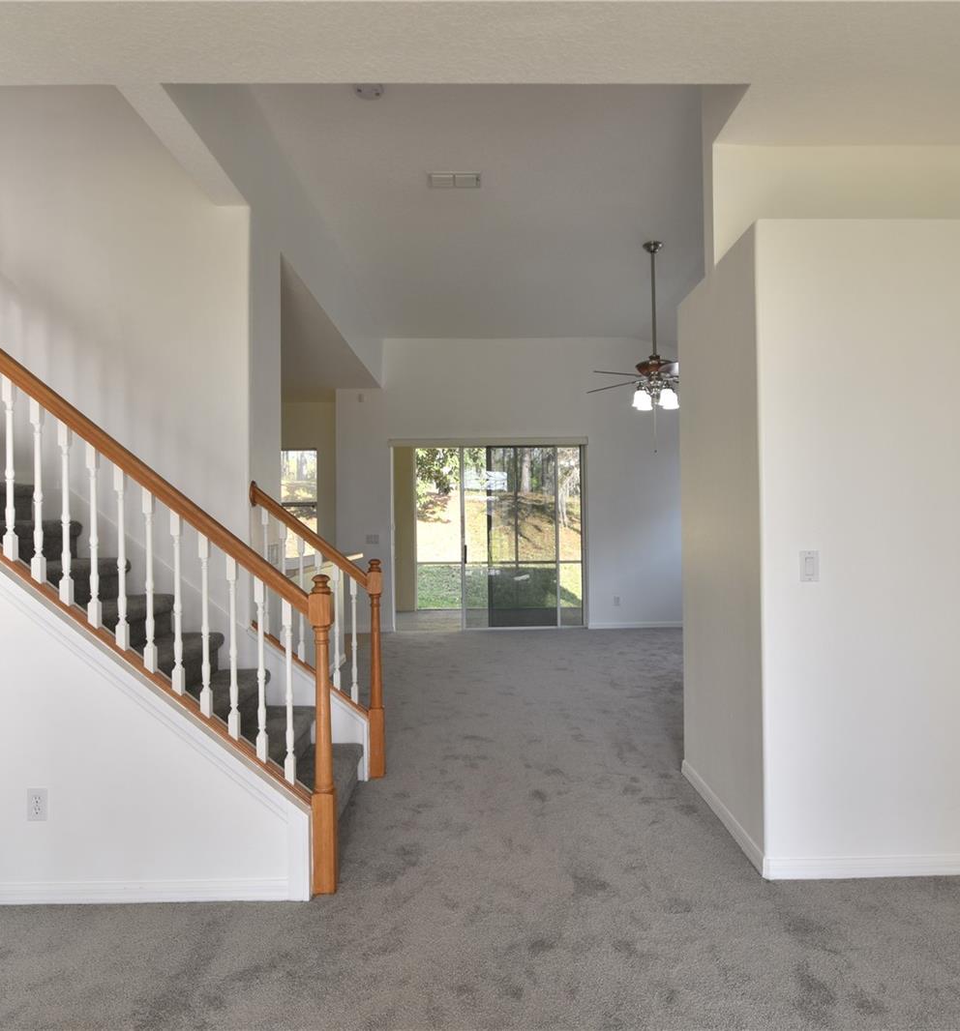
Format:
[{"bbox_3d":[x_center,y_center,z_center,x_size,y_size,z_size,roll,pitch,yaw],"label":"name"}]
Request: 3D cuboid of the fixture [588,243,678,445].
[{"bbox_3d":[1.510,-1.500,5.560,1.340,1.630,1.340,-1,-1,0],"label":"fixture"}]

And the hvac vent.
[{"bbox_3d":[-0.178,-2.350,4.530,0.380,0.035,0.205,-1,-1,0],"label":"hvac vent"}]

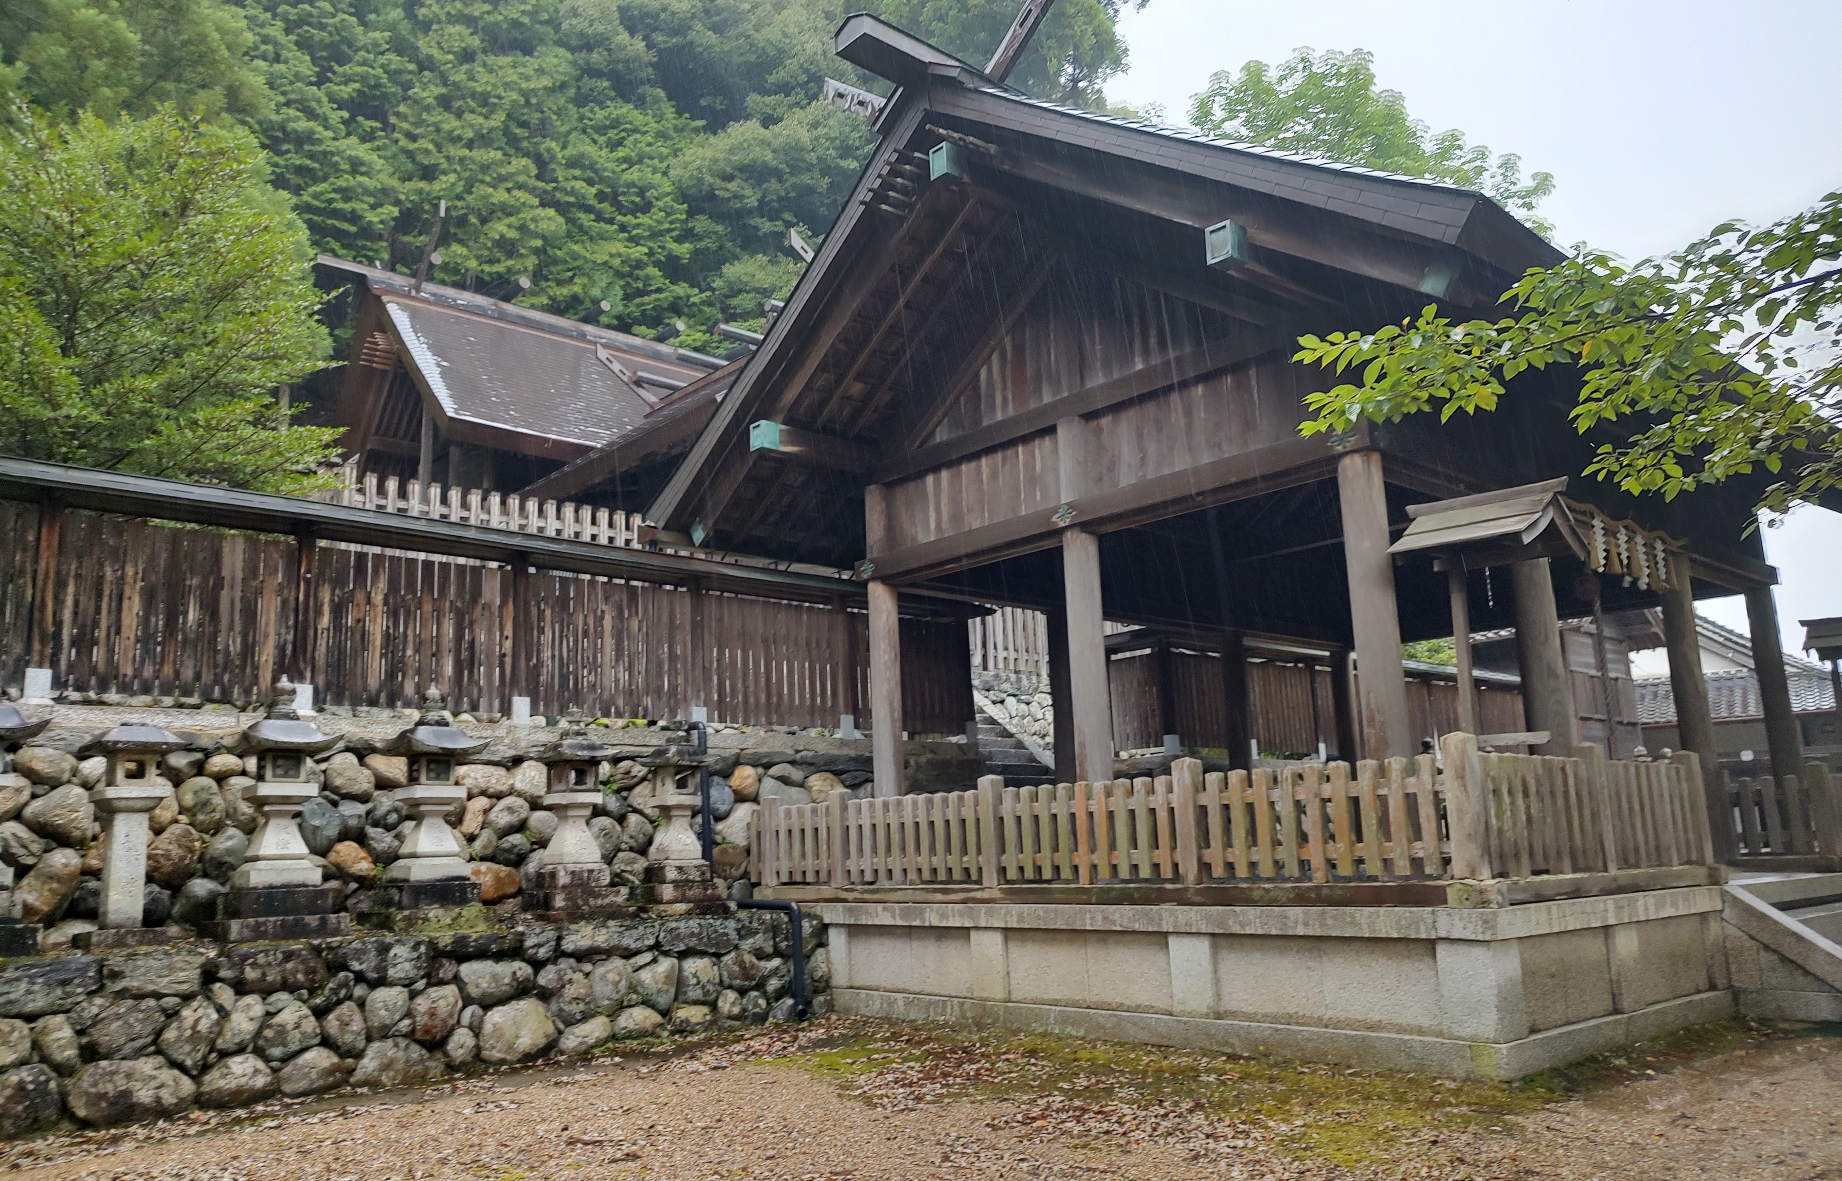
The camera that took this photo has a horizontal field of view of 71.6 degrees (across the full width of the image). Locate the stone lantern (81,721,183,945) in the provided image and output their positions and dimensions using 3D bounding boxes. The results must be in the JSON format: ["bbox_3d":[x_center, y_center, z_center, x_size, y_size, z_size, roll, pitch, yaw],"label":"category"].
[{"bbox_3d":[-5.600,1.722,9.022,0.601,1.564,0.601,9,-16,-43],"label":"stone lantern"}]

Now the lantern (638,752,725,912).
[{"bbox_3d":[-2.343,2.203,12.217,0.630,1.636,0.630,9,-16,-43],"label":"lantern"}]

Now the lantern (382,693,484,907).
[{"bbox_3d":[-4.067,1.692,10.608,0.717,1.827,0.717,9,-16,-43],"label":"lantern"}]

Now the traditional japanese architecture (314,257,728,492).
[{"bbox_3d":[-7.263,-1.873,30.311,13.562,8.816,8.525,9,-16,-43],"label":"traditional japanese architecture"}]

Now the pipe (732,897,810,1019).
[{"bbox_3d":[-1.535,3.593,12.590,0.126,1.104,1.133,9,-16,-43],"label":"pipe"}]

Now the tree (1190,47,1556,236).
[{"bbox_3d":[11.549,-3.549,31.130,10.172,17.922,10.172,9,-16,-43],"label":"tree"}]

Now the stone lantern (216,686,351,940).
[{"bbox_3d":[-4.903,1.642,9.797,0.814,2.000,0.814,9,-16,-43],"label":"stone lantern"}]

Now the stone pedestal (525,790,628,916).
[{"bbox_3d":[-3.106,2.356,11.436,0.678,1.081,0.678,9,-16,-43],"label":"stone pedestal"}]

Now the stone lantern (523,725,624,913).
[{"bbox_3d":[-3.118,1.987,11.511,0.678,1.835,0.678,9,-16,-43],"label":"stone lantern"}]

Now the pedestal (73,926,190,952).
[{"bbox_3d":[-5.535,2.432,8.919,0.620,0.165,0.601,9,-16,-43],"label":"pedestal"}]

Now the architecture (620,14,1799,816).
[{"bbox_3d":[5.603,-0.417,16.380,16.275,7.847,9.591,9,-16,-43],"label":"architecture"}]

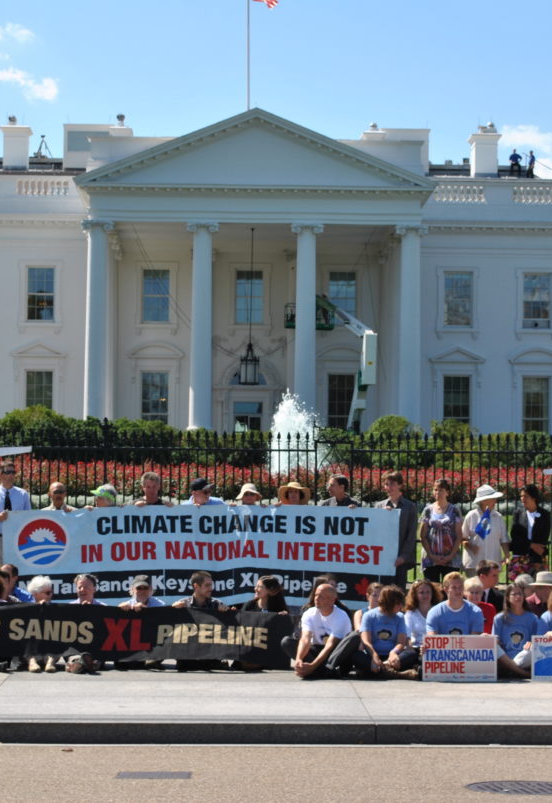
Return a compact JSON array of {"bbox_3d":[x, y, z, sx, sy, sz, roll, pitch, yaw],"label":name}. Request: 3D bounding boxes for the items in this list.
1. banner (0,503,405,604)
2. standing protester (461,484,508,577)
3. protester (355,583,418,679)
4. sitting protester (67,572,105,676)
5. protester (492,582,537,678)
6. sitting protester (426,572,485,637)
[{"bbox_3d":[-0.787,1.647,22.200,4.182,1.067,0.150,1,-3,-2],"label":"banner"},{"bbox_3d":[2.249,1.744,22.638,0.490,1.690,0.380,1,-3,-5],"label":"standing protester"},{"bbox_3d":[1.000,2.085,19.200,0.630,0.819,0.720,1,-2,-3],"label":"protester"},{"bbox_3d":[-1.653,1.925,18.178,0.550,0.838,0.880,1,-3,0],"label":"sitting protester"},{"bbox_3d":[2.184,2.081,19.250,0.550,0.839,0.750,1,-2,0],"label":"protester"},{"bbox_3d":[1.653,2.032,19.250,0.620,0.933,0.750,1,-2,-1],"label":"sitting protester"}]

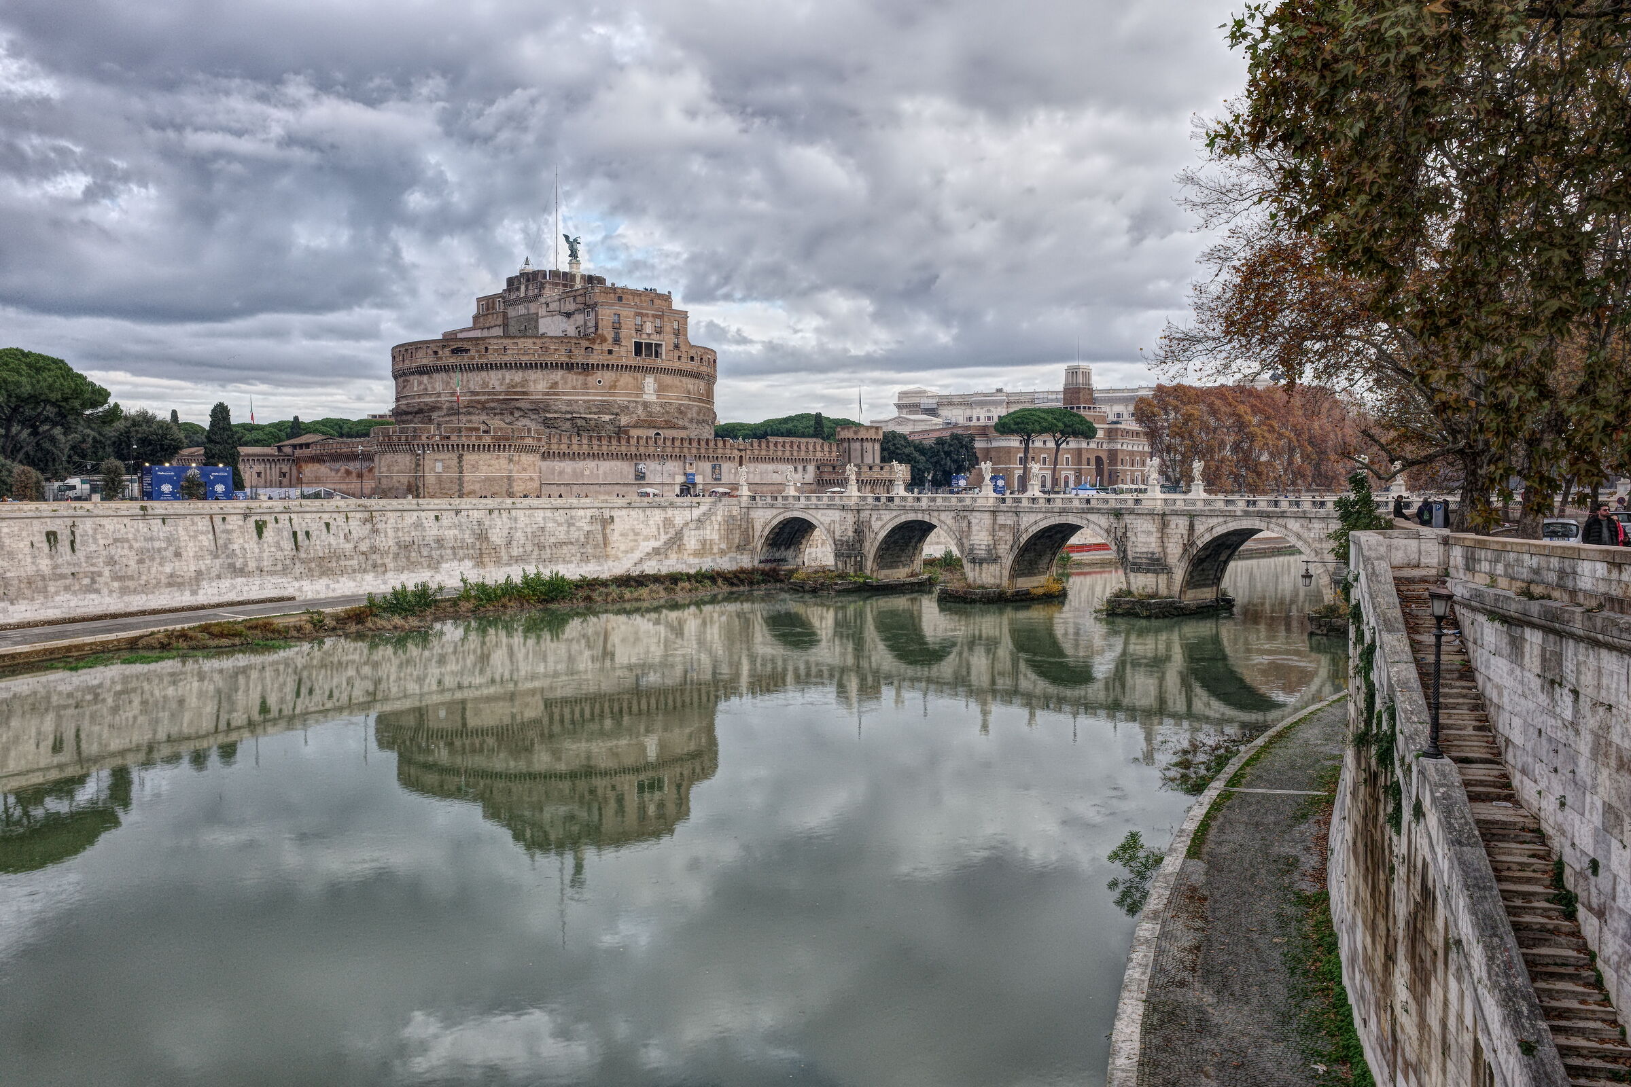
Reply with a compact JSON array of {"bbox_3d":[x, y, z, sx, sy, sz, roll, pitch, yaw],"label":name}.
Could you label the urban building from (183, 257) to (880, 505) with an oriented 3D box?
[{"bbox_3d":[-54.500,-33.150,263.510,110.000,50.000,110.000,-2,3,-44],"label":"urban building"}]

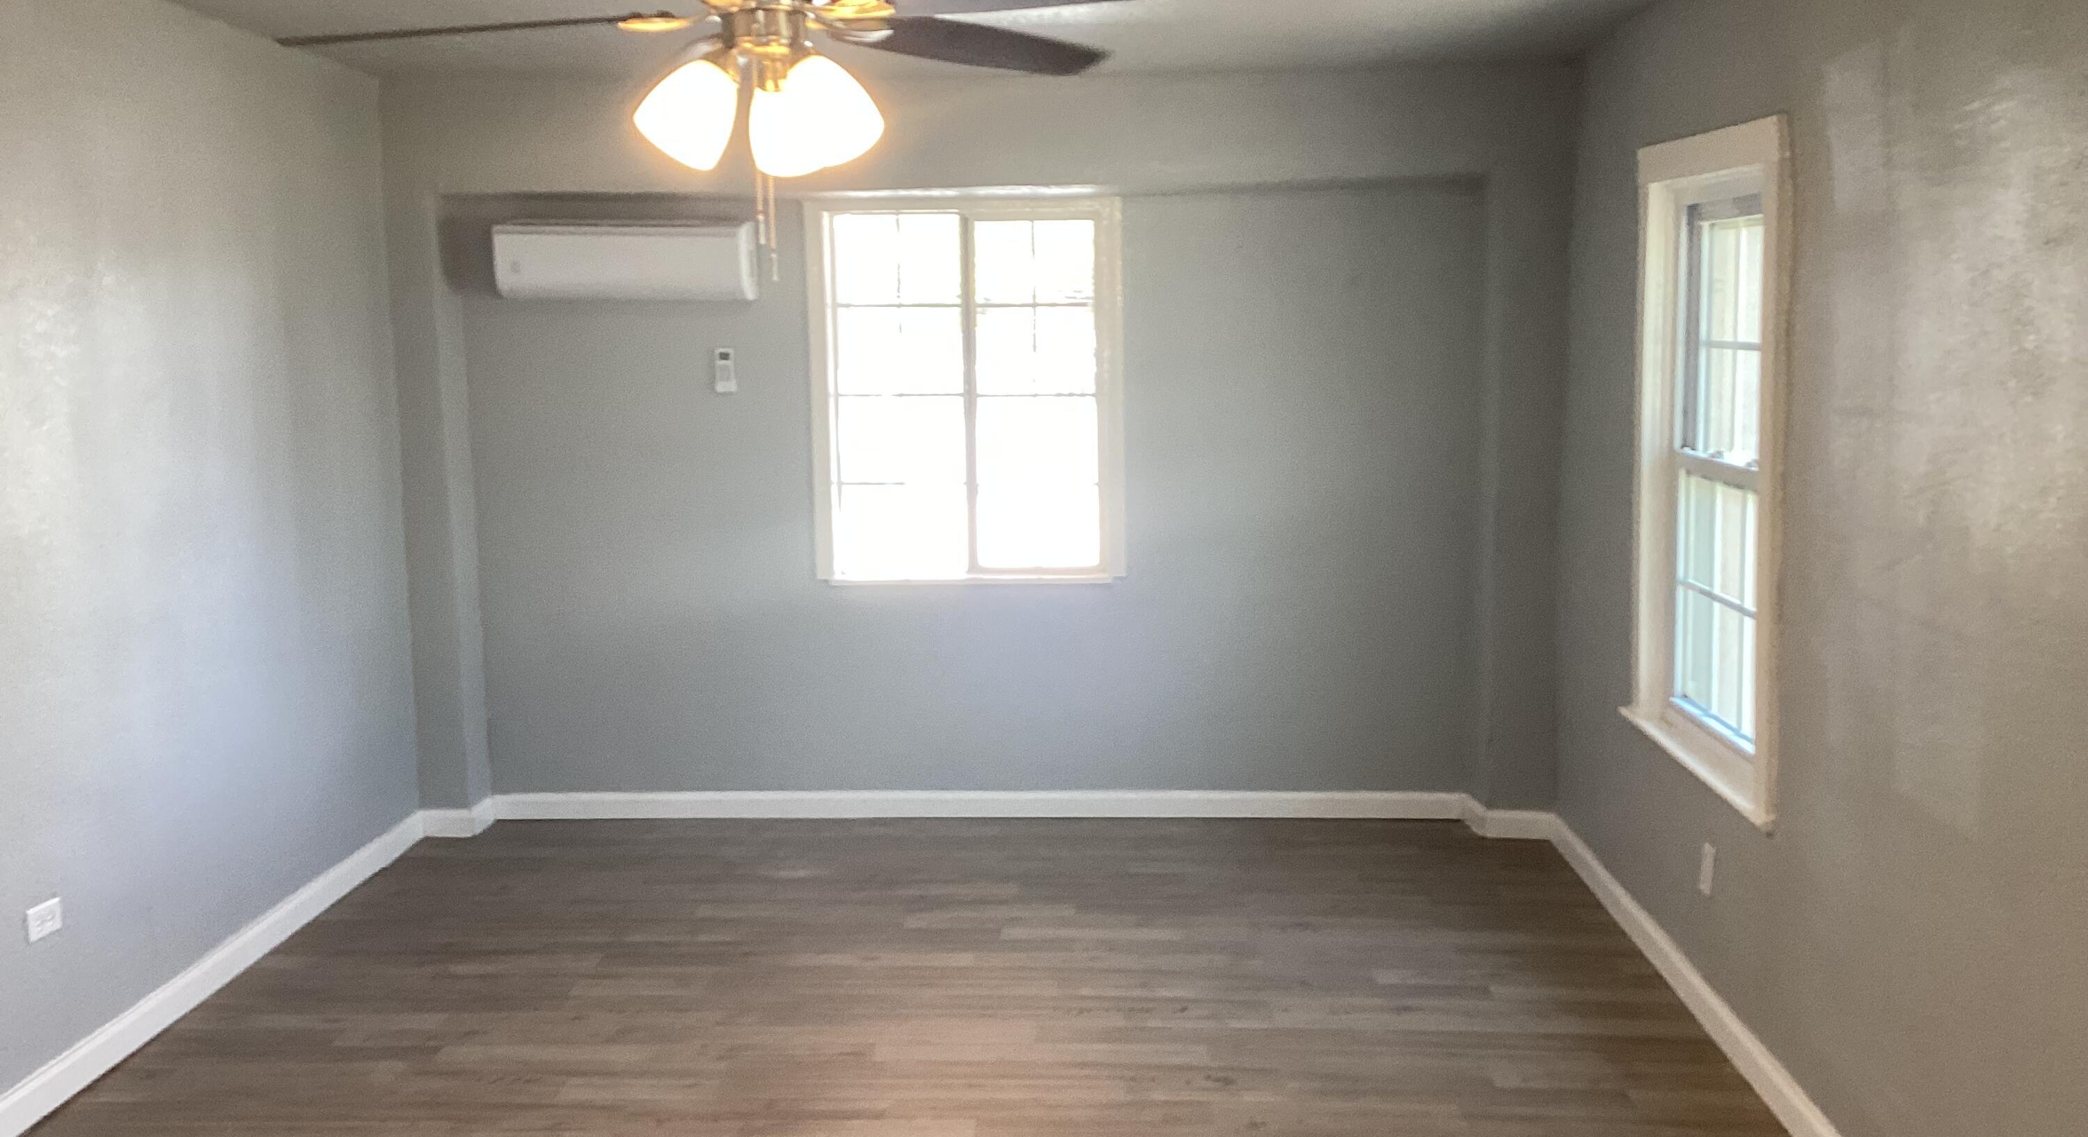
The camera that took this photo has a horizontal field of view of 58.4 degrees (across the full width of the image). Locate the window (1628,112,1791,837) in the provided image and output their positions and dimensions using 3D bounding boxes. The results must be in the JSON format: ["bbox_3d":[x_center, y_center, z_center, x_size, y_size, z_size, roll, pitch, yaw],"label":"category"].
[{"bbox_3d":[1.550,-0.255,4.297,0.120,1.430,1.144,0,7,3],"label":"window"}]

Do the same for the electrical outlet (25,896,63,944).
[{"bbox_3d":[-2.114,0.745,3.956,0.008,0.072,0.118,-1,7,2],"label":"electrical outlet"}]

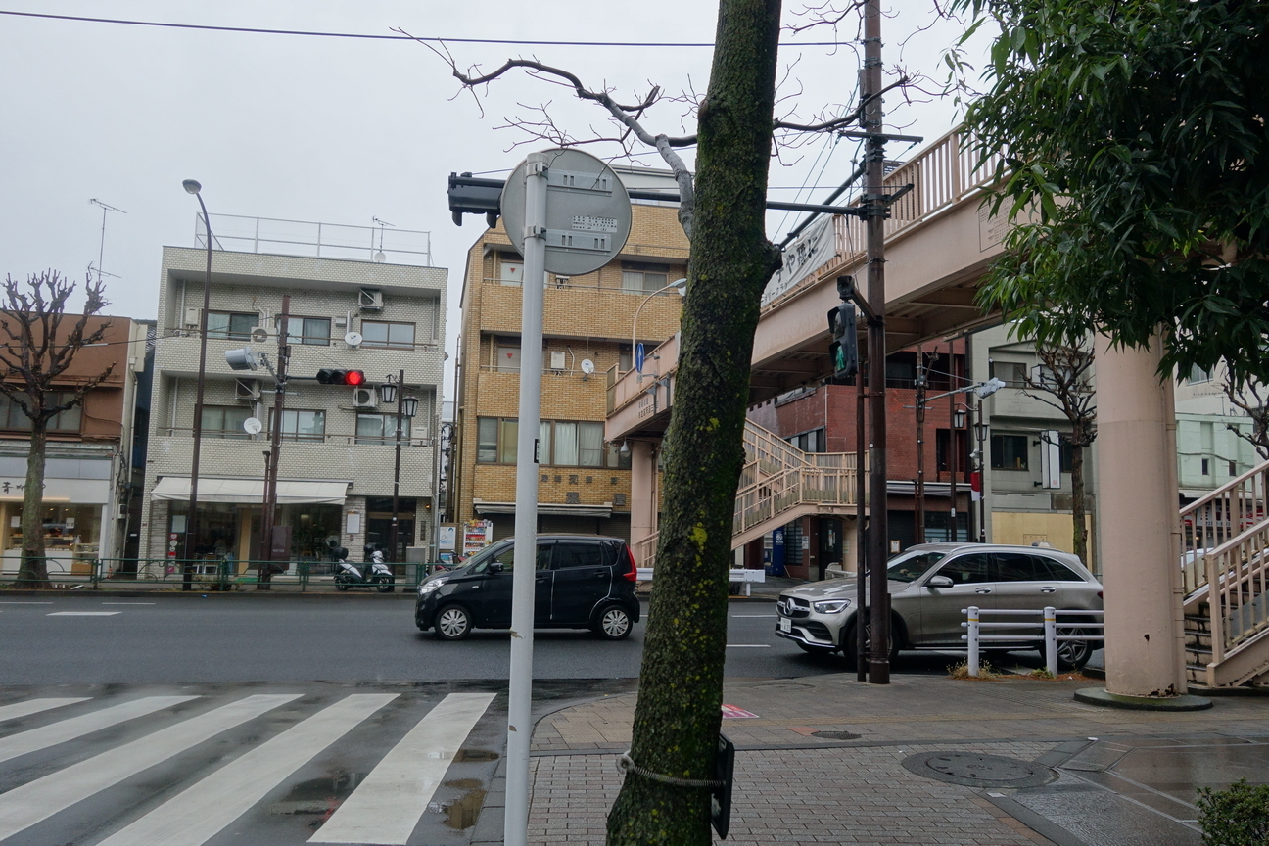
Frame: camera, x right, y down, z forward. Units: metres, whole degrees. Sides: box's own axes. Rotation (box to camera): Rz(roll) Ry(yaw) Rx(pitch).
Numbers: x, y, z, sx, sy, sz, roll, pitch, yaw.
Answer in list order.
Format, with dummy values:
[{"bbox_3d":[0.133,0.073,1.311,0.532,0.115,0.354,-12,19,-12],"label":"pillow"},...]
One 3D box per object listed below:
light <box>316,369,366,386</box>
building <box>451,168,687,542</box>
[{"bbox_3d":[-8.004,-1.244,26.918,1.220,0.430,0.420,1,-7,-3],"label":"light"},{"bbox_3d":[-2.493,-1.974,37.745,8.119,15.534,9.000,3,-7,-12],"label":"building"}]

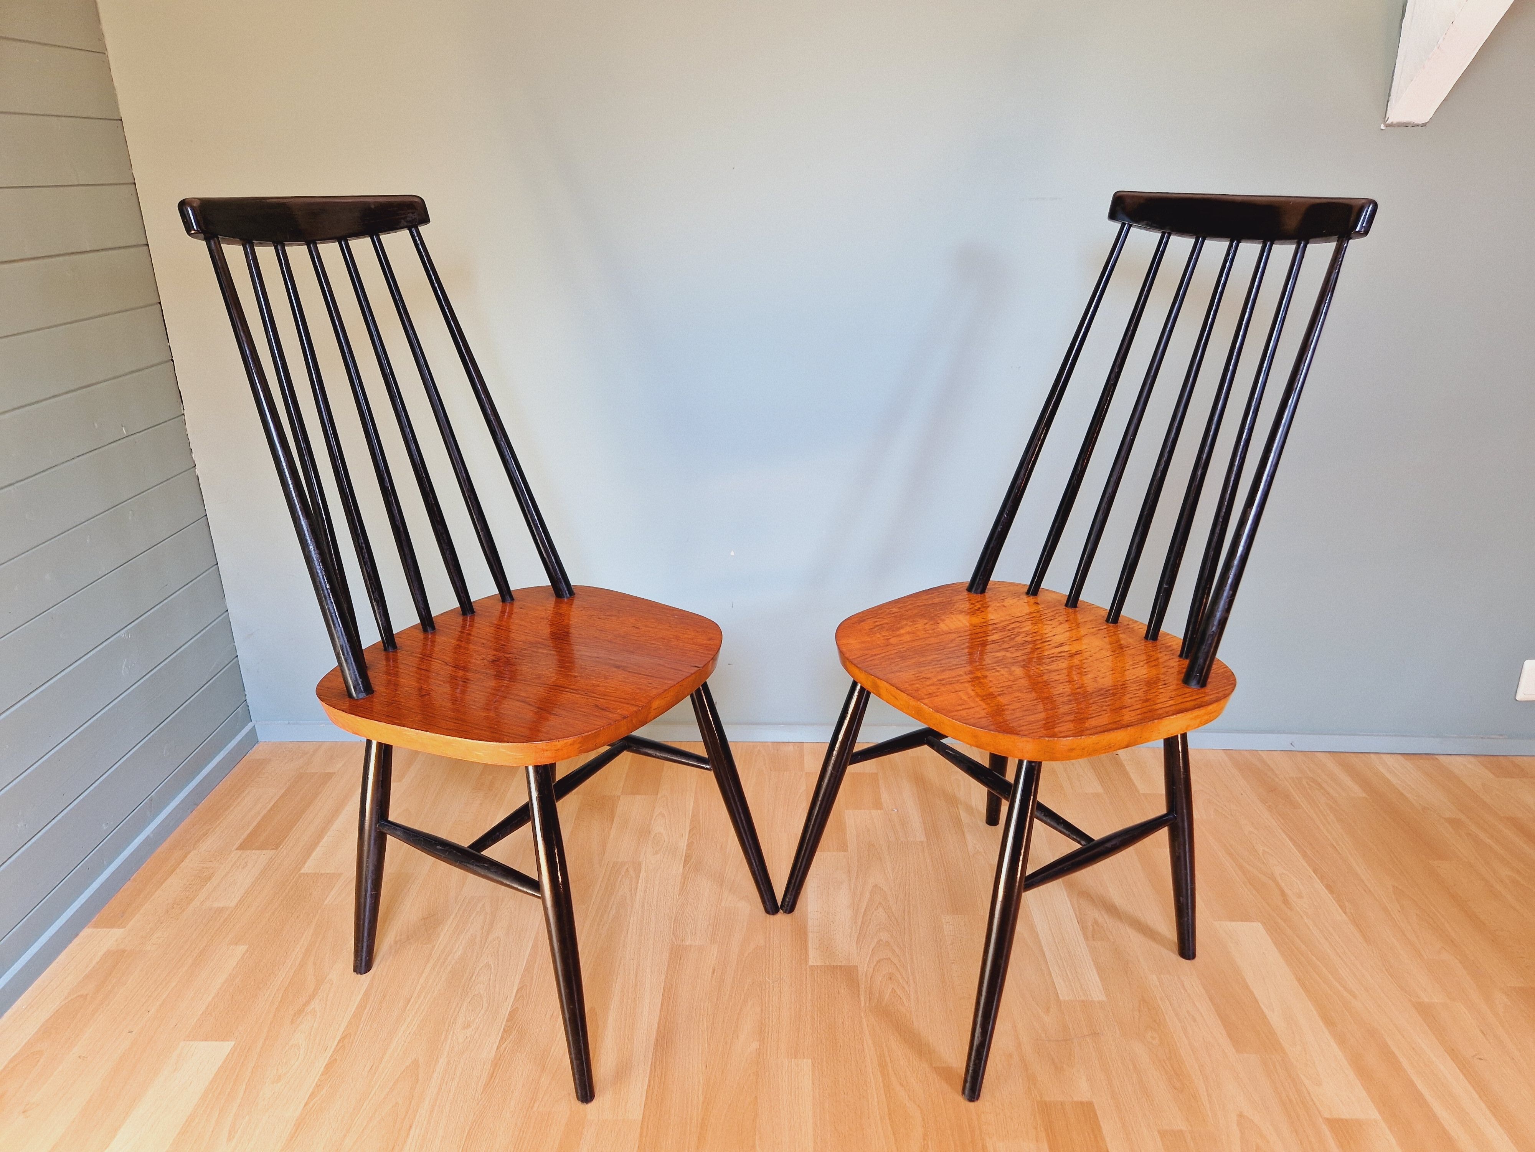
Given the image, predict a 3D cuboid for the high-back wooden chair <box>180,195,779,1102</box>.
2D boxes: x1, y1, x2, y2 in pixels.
[{"bbox_3d":[-0.335,0.043,1.287,0.565,0.975,0.440,13,25,29],"label":"high-back wooden chair"}]

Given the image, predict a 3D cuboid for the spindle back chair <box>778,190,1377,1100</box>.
[{"bbox_3d":[0.361,0.038,1.299,0.565,0.975,0.440,-14,25,-31],"label":"spindle back chair"}]

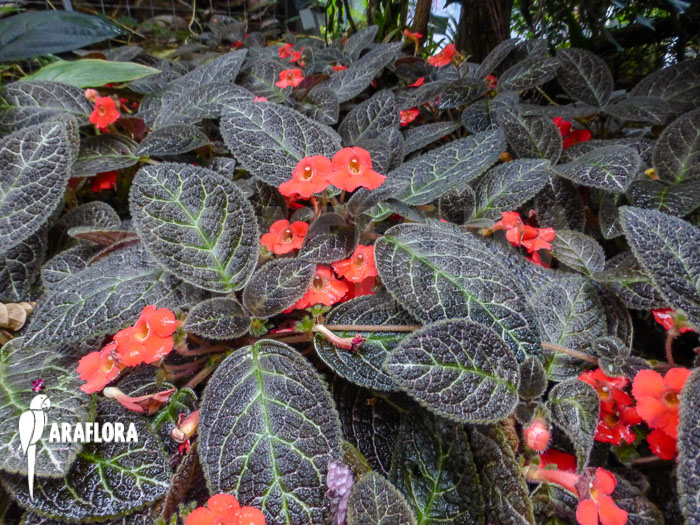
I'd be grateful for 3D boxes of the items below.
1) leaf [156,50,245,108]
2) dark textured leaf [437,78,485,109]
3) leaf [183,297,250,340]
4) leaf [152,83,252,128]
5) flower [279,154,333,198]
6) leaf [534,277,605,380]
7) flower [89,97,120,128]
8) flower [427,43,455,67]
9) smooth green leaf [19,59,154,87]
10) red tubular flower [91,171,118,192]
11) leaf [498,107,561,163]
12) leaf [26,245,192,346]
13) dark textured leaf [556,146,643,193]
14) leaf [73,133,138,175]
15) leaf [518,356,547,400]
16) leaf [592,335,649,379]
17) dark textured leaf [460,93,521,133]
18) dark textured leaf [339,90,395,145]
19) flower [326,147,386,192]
[{"bbox_3d":[-0.147,-0.183,0.485,0.055,0.016,0.118,32,63,22],"label":"leaf"},{"bbox_3d":[0.114,-0.174,0.503,0.072,0.013,0.042,-32,49,-22],"label":"dark textured leaf"},{"bbox_3d":[-0.065,0.028,0.238,0.033,0.008,0.024,-8,57,-5],"label":"leaf"},{"bbox_3d":[-0.146,-0.153,0.463,0.102,0.016,0.060,-27,51,-24],"label":"leaf"},{"bbox_3d":[-0.025,-0.054,0.308,0.032,0.028,0.028,7,7,11],"label":"flower"},{"bbox_3d":[0.129,0.039,0.286,0.040,0.010,0.075,29,61,11],"label":"leaf"},{"bbox_3d":[-0.225,-0.138,0.453,0.029,0.029,0.026,2,6,3],"label":"flower"},{"bbox_3d":[0.107,-0.232,0.554,0.030,0.024,0.031,-50,39,4],"label":"flower"},{"bbox_3d":[-0.269,-0.195,0.500,0.134,0.014,0.051,-8,50,-10],"label":"smooth green leaf"},{"bbox_3d":[-0.210,-0.072,0.416,0.028,0.021,0.019,-2,15,-3],"label":"red tubular flower"},{"bbox_3d":[0.151,-0.112,0.412,0.054,0.014,0.076,-18,59,-15],"label":"leaf"},{"bbox_3d":[-0.138,0.017,0.274,0.093,0.018,0.052,-29,57,-21],"label":"leaf"},{"bbox_3d":[0.194,-0.073,0.378,0.054,0.013,0.062,-11,41,-4],"label":"dark textured leaf"},{"bbox_3d":[-0.186,-0.079,0.367,0.049,0.012,0.042,-11,42,-18],"label":"leaf"},{"bbox_3d":[0.091,0.058,0.241,0.013,0.021,0.006,6,-8,3],"label":"leaf"},{"bbox_3d":[0.137,0.048,0.246,0.025,0.011,0.021,29,58,20],"label":"leaf"},{"bbox_3d":[0.131,-0.136,0.451,0.055,0.013,0.074,5,52,4],"label":"dark textured leaf"},{"bbox_3d":[0.014,-0.111,0.370,0.048,0.011,0.070,21,59,25],"label":"dark textured leaf"},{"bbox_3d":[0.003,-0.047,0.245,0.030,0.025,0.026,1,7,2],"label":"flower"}]

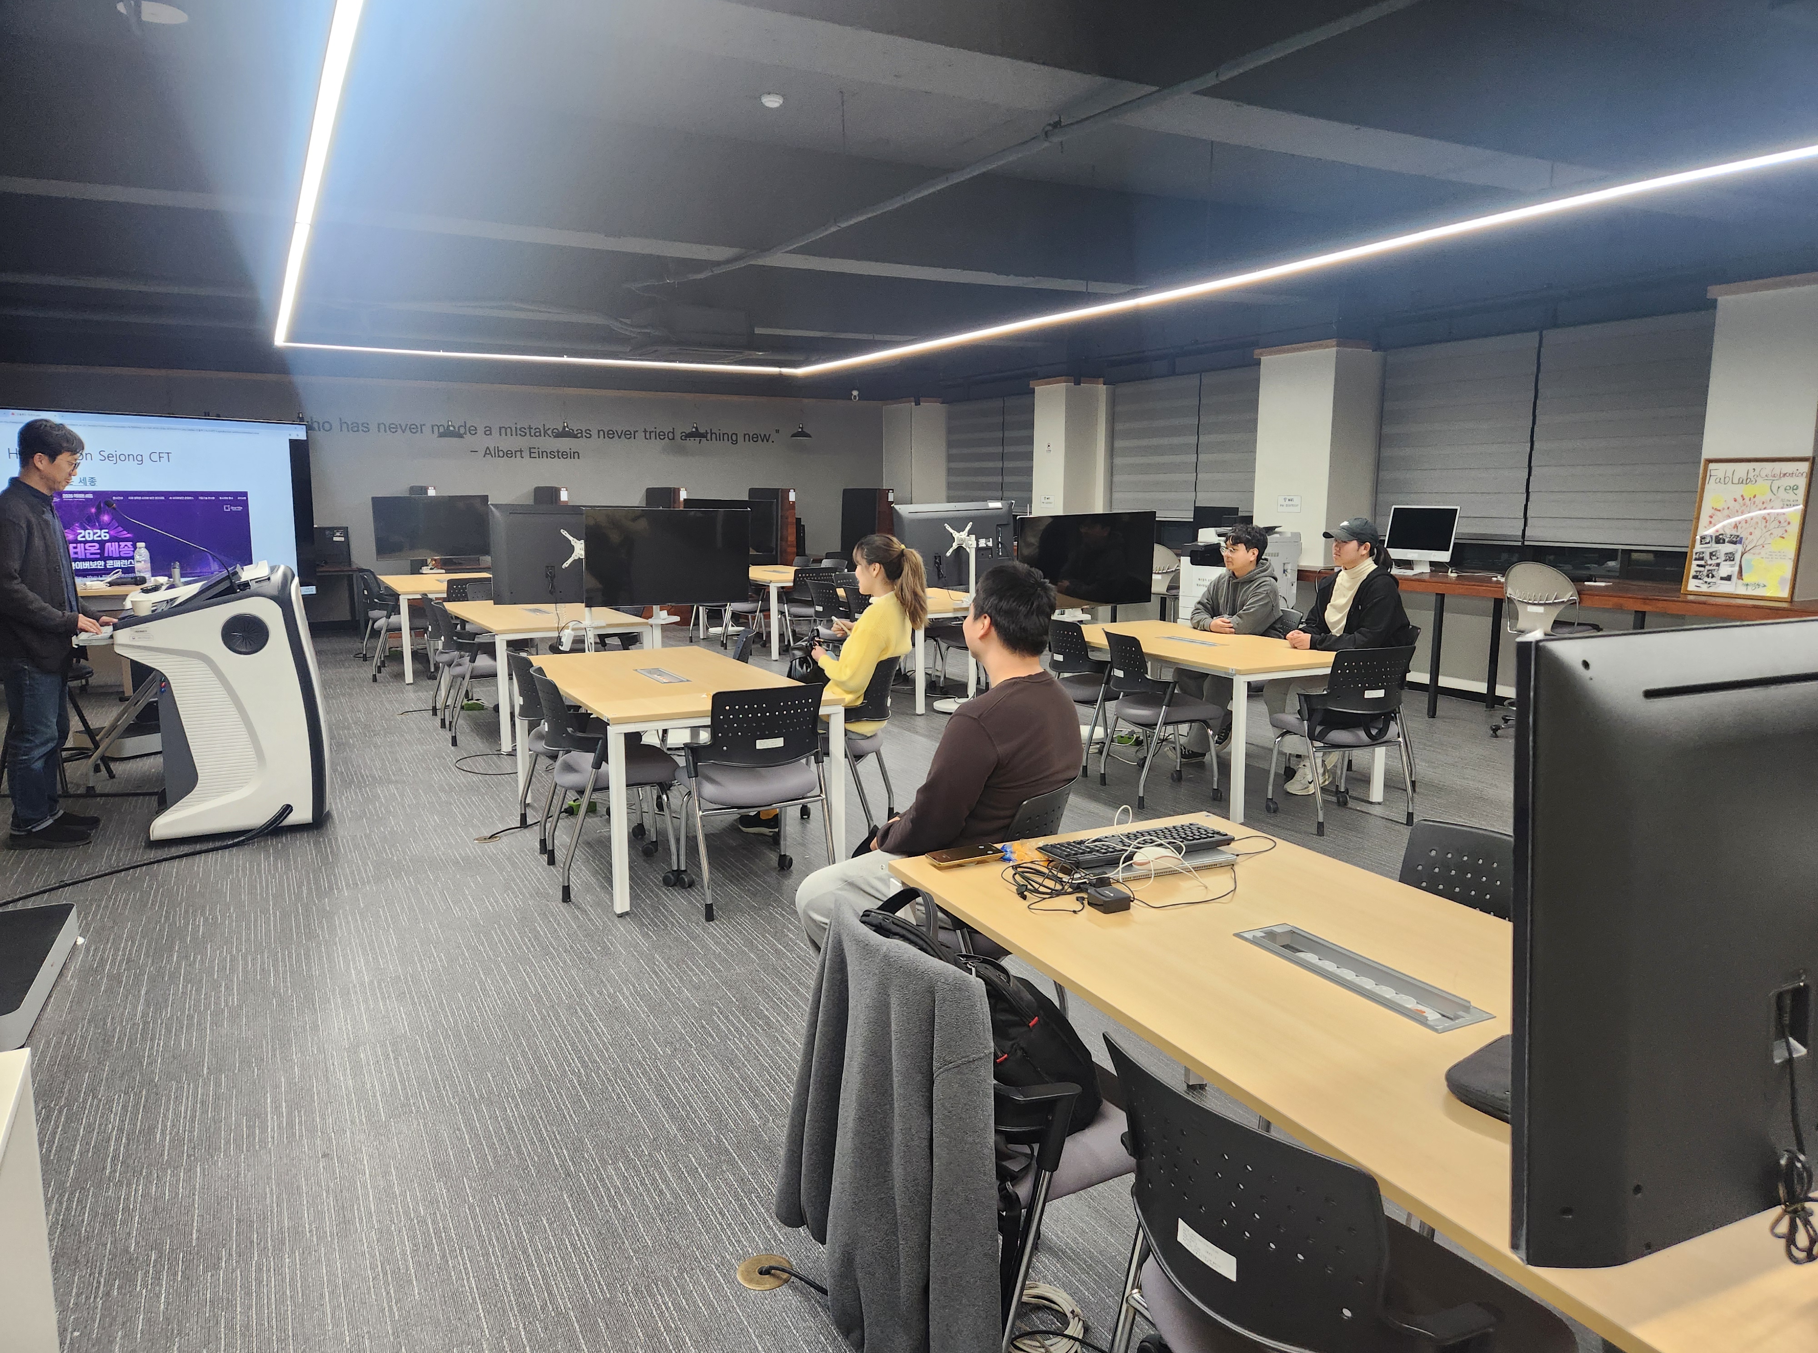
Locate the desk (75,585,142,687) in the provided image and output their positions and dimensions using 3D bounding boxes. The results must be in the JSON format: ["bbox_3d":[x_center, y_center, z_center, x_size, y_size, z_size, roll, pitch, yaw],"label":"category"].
[{"bbox_3d":[-6.209,-0.293,9.223,1.500,0.760,0.600,-5,10,-27],"label":"desk"}]

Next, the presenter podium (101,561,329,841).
[{"bbox_3d":[-3.244,0.072,5.763,0.800,1.140,0.900,-5,10,-27],"label":"presenter podium"}]

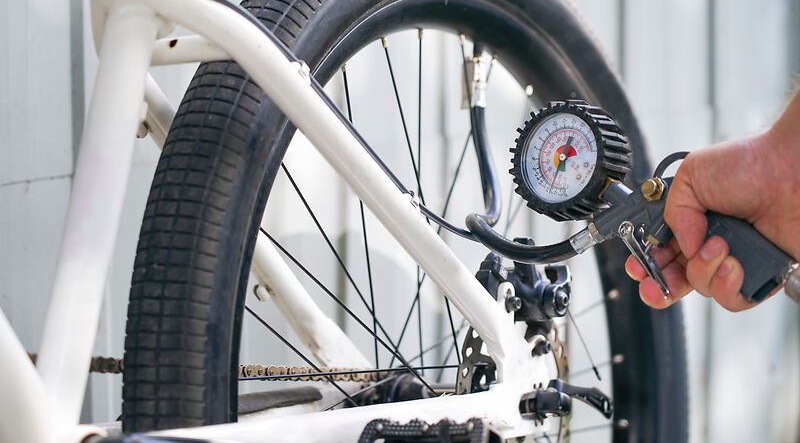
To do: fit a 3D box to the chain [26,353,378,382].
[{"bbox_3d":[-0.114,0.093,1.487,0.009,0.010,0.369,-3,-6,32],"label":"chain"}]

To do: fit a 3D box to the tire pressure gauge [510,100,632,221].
[{"bbox_3d":[0.112,-0.039,1.508,0.077,0.077,0.034,-29,-25,30],"label":"tire pressure gauge"}]

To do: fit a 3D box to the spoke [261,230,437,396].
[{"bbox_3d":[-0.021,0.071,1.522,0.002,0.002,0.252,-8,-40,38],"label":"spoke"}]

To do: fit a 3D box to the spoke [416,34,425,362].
[{"bbox_3d":[0.015,-0.012,1.642,0.002,0.248,0.002,5,10,31],"label":"spoke"}]

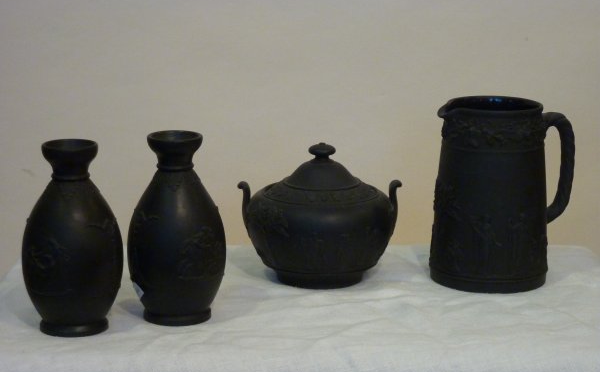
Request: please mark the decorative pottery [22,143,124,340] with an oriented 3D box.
[{"bbox_3d":[-0.173,0.039,1.265,0.076,0.142,0.076,0,11,0],"label":"decorative pottery"}]

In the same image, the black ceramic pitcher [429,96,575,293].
[{"bbox_3d":[0.172,0.005,1.408,0.125,0.152,0.101,-2,11,-12],"label":"black ceramic pitcher"}]

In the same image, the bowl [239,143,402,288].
[{"bbox_3d":[0.017,0.022,1.412,0.139,0.117,0.124,0,11,2],"label":"bowl"}]

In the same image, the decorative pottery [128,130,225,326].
[{"bbox_3d":[-0.096,0.032,1.288,0.075,0.143,0.075,0,11,0],"label":"decorative pottery"}]

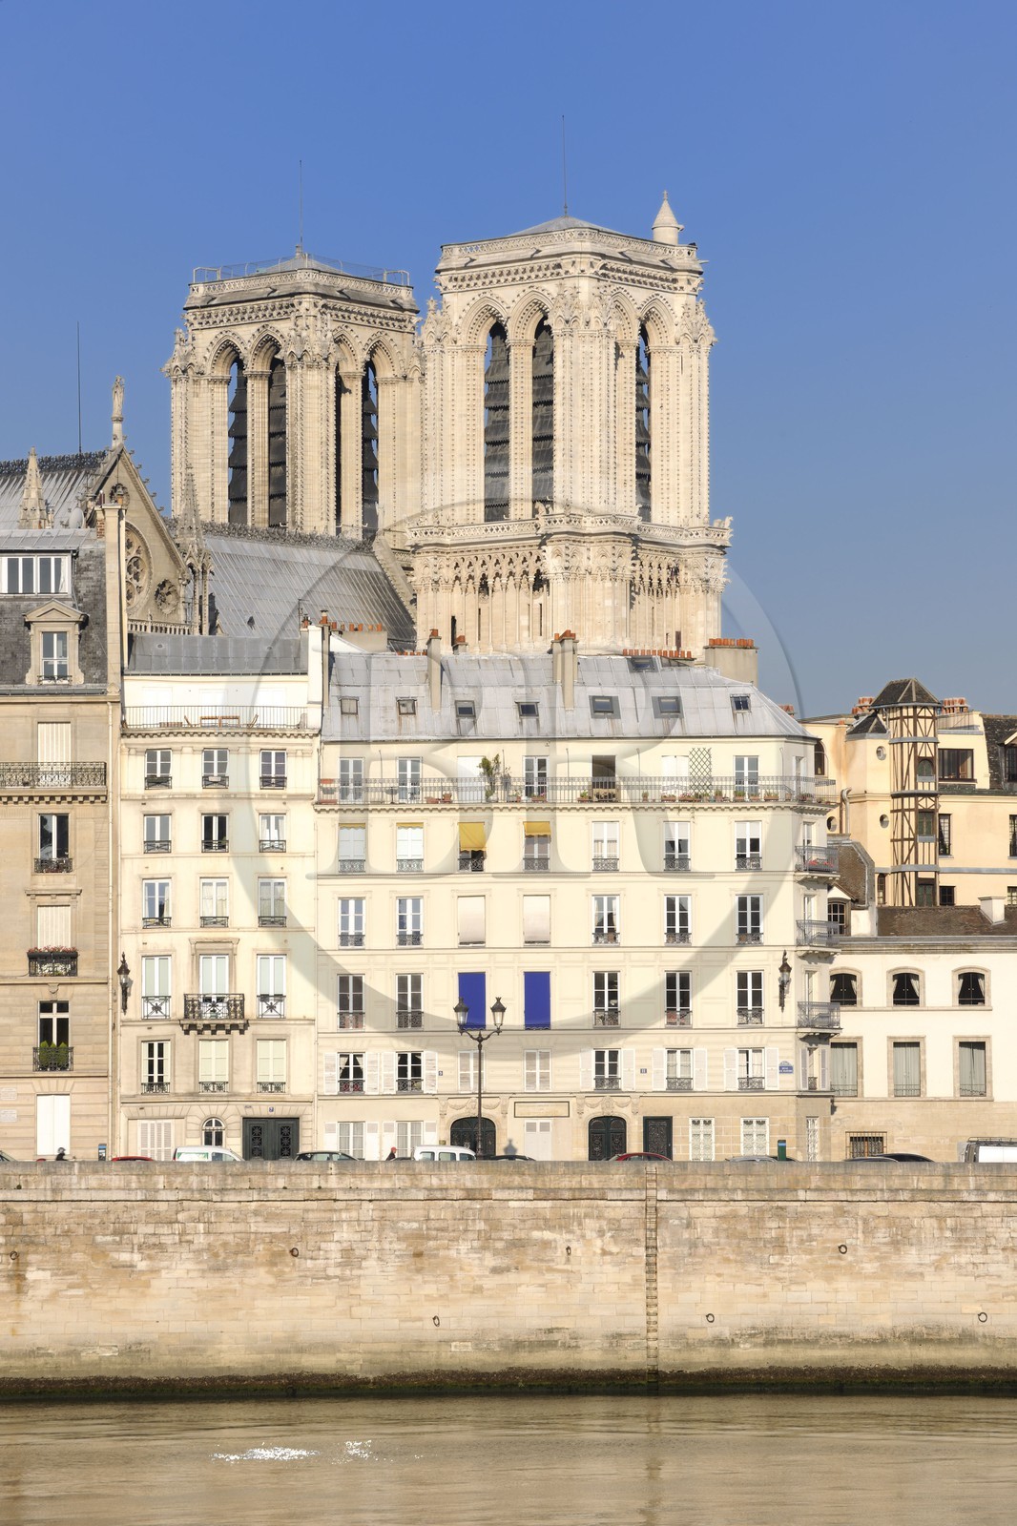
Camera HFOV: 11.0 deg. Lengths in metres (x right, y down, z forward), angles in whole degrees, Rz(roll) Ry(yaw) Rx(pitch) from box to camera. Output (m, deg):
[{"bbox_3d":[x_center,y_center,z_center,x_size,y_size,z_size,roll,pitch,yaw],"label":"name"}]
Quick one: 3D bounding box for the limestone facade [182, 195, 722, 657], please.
[{"bbox_3d":[-6.205,-4.839,406.162,43.000,71.000,16.000,-4,-5,39],"label":"limestone facade"}]

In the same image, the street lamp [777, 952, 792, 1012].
[{"bbox_3d":[11.458,9.035,219.356,0.560,2.480,1.100,0,-4,0],"label":"street lamp"}]

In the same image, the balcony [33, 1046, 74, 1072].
[{"bbox_3d":[-18.841,12.245,219.542,1.620,1.030,0.320,0,-4,0],"label":"balcony"}]

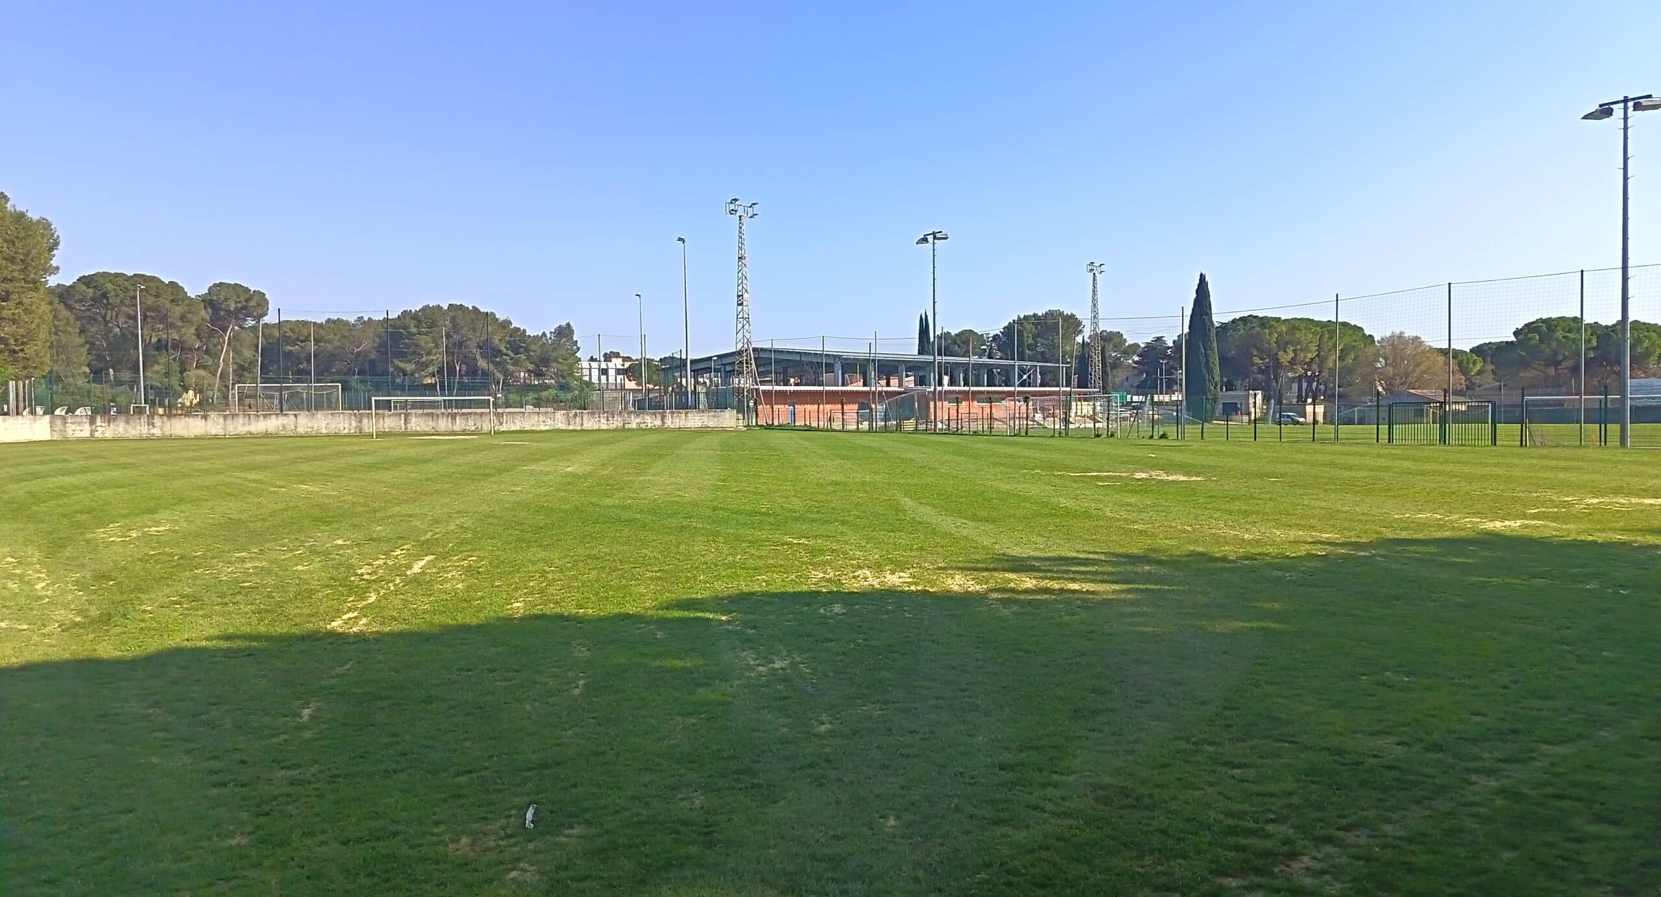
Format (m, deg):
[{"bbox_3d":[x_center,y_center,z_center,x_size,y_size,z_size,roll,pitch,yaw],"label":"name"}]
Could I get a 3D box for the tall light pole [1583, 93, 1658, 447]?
[{"bbox_3d":[27.468,-6.121,39.800,0.800,12.150,2.300,-2,2,-35],"label":"tall light pole"}]

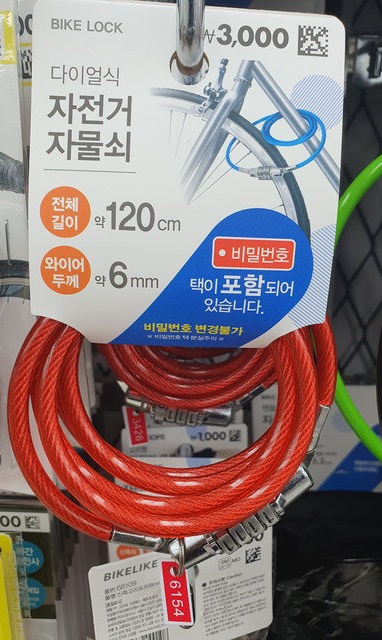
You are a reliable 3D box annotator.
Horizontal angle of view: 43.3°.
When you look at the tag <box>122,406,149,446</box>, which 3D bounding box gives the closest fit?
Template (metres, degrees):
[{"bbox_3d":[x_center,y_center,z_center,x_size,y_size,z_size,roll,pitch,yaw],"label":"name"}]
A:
[{"bbox_3d":[-0.029,0.055,0.253,0.010,0.022,0.002,-11,10,2],"label":"tag"}]

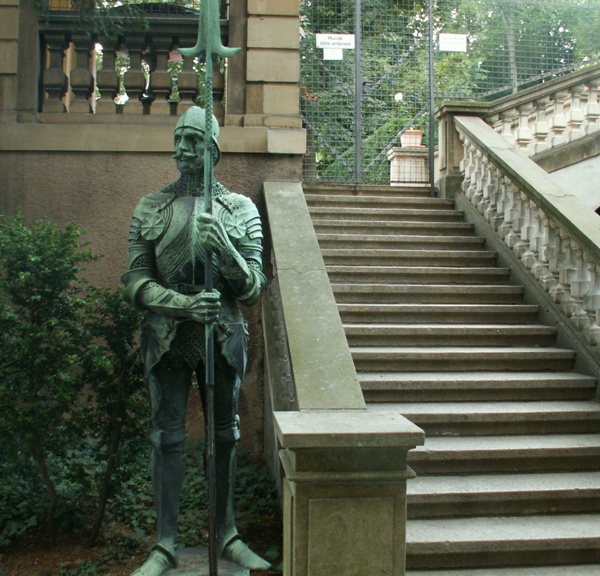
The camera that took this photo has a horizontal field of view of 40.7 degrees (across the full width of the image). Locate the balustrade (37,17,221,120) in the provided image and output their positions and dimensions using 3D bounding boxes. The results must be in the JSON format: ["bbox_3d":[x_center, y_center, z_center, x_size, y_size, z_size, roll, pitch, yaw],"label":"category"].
[{"bbox_3d":[-1.251,-1.645,6.080,1.380,0.760,0.240,1,1,-5],"label":"balustrade"}]

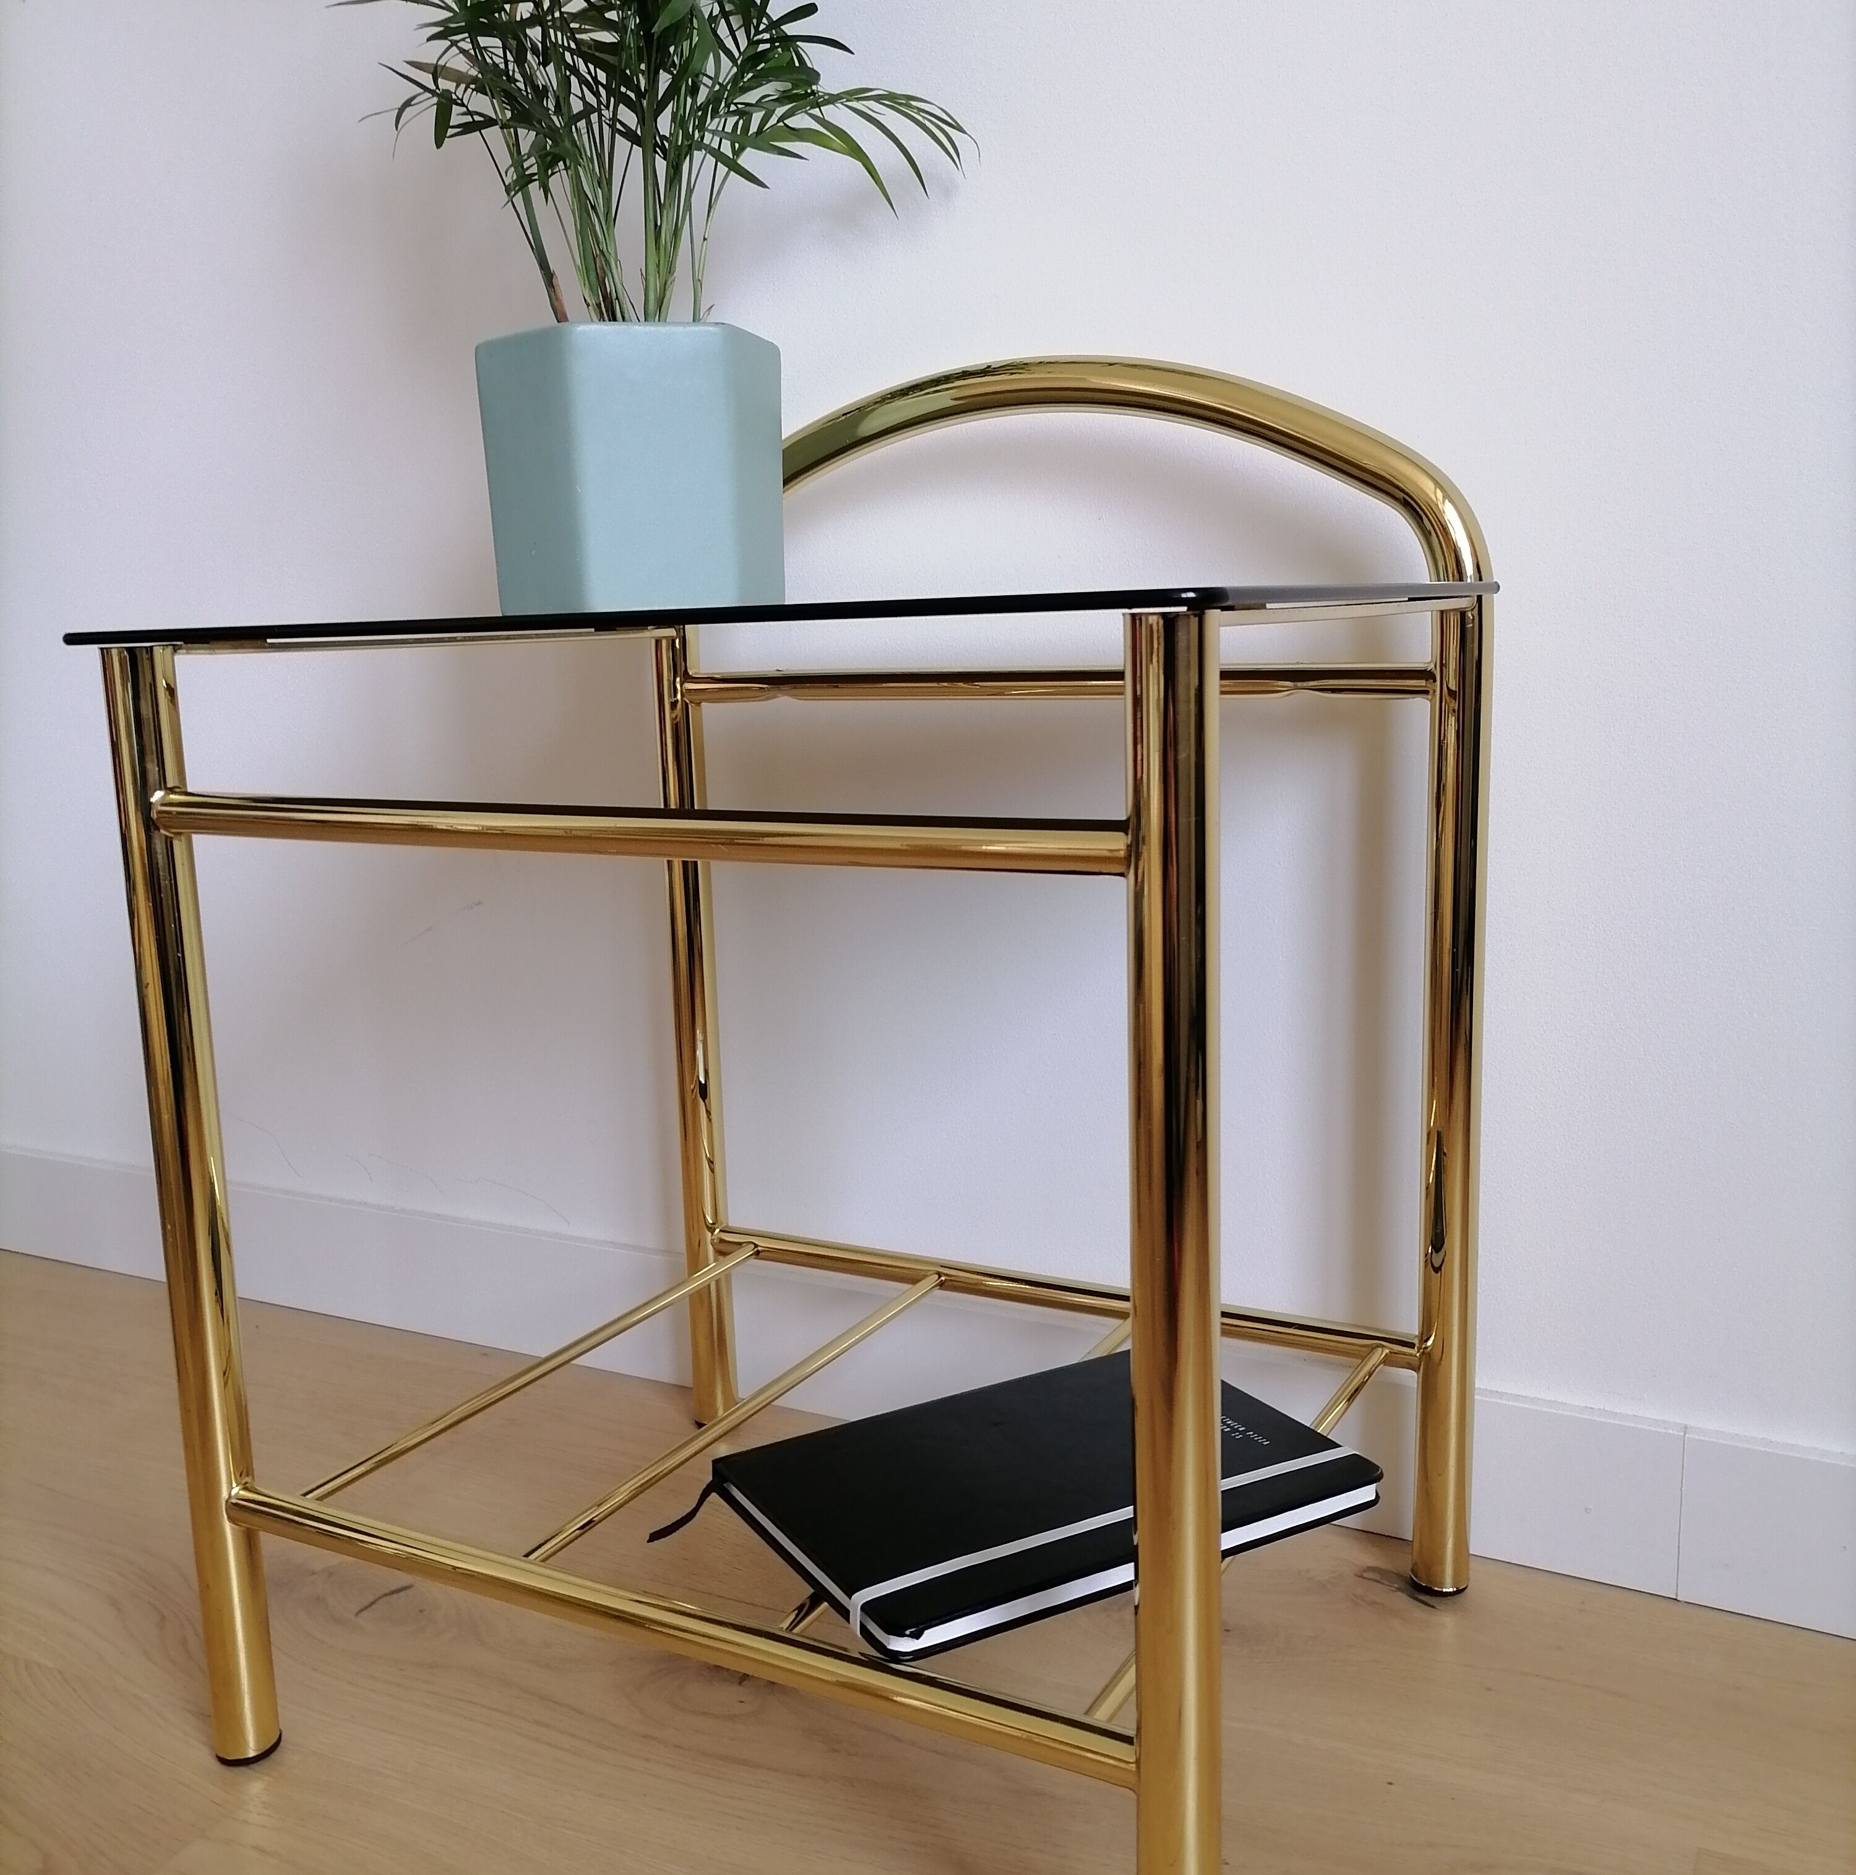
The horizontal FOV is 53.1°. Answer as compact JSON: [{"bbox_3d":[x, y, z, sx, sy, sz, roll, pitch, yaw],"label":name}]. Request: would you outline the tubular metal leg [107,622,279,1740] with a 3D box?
[{"bbox_3d":[-0.285,0.111,0.722,0.025,0.446,0.025,4,11,28],"label":"tubular metal leg"}]

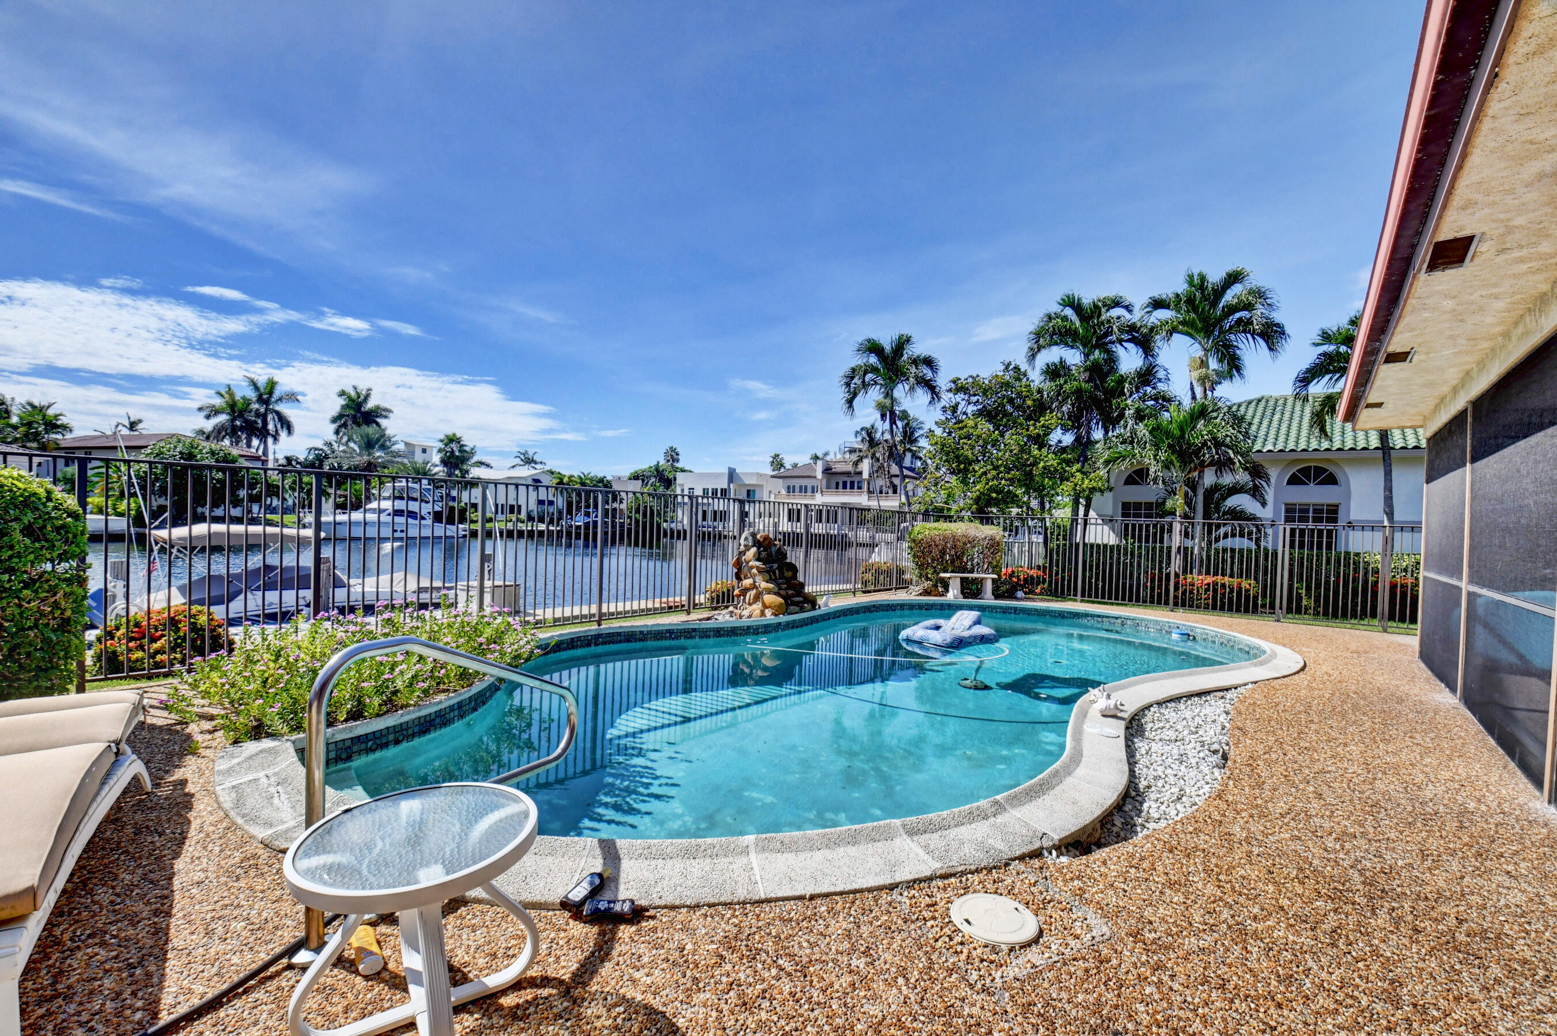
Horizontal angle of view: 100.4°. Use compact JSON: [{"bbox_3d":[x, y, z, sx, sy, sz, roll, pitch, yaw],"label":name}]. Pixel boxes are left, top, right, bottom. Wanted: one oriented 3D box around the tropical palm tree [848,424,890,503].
[{"bbox_3d":[8.874,-3.764,64.994,4.100,11.130,4.100,2,0,8],"label":"tropical palm tree"}]

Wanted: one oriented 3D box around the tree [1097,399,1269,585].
[{"bbox_3d":[7.313,-0.365,11.798,2.800,3.590,2.700,2,0,32],"label":"tree"}]

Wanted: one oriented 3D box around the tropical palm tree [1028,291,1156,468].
[{"bbox_3d":[6.466,-1.621,13.497,2.600,6.060,2.600,2,0,25],"label":"tropical palm tree"}]

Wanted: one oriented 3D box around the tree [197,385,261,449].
[{"bbox_3d":[-57.067,-6.759,66.993,5.200,13.770,5.200,2,0,-41],"label":"tree"}]

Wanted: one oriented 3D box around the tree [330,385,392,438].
[{"bbox_3d":[-43.955,-6.747,67.993,5.500,14.450,5.500,2,0,-33],"label":"tree"}]

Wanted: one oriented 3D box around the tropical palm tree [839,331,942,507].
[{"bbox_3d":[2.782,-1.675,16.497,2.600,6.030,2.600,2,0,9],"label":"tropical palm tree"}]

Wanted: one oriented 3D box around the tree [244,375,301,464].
[{"bbox_3d":[-51.712,-7.143,65.993,5.200,14.820,5.200,2,0,-38],"label":"tree"}]

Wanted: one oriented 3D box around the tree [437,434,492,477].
[{"bbox_3d":[-32.260,-4.019,65.995,4.800,9.430,4.600,2,0,-26],"label":"tree"}]

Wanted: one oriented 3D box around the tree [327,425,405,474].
[{"bbox_3d":[-35.575,-3.670,55.996,5.800,8.530,5.800,2,0,-32],"label":"tree"}]

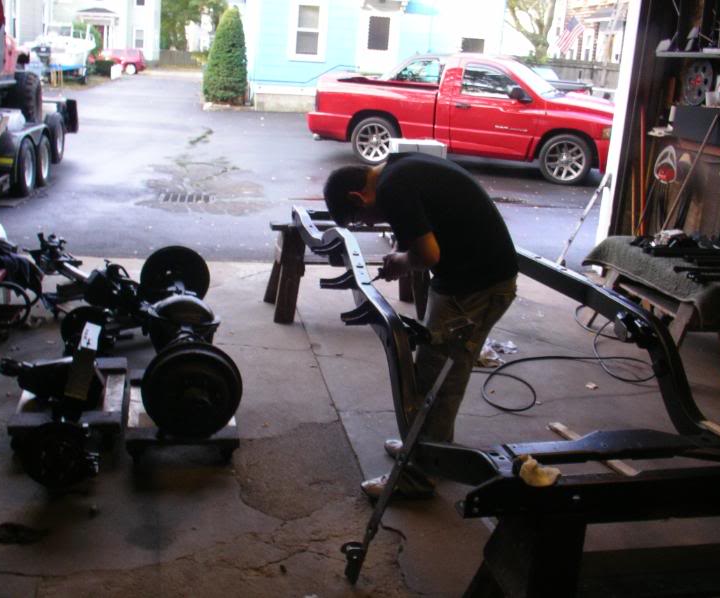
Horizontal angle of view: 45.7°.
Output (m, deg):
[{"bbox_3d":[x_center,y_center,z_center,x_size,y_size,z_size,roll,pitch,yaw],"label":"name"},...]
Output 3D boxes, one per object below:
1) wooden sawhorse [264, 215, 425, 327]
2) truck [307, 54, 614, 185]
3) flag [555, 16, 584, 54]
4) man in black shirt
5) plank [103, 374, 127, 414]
[{"bbox_3d":[-0.090,-0.211,5.697,1.050,0.600,0.550,0,16,-16],"label":"wooden sawhorse"},{"bbox_3d":[1.899,-3.070,14.156,5.160,1.880,2.050,9,16,18],"label":"truck"},{"bbox_3d":[9.321,-11.723,38.000,0.850,1.450,0.250,42,21,-2],"label":"flag"},{"bbox_3d":[0.215,0.079,3.350,0.750,1.290,0.560,3,15,-4],"label":"man in black shirt"},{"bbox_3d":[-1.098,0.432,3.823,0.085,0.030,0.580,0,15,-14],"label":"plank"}]

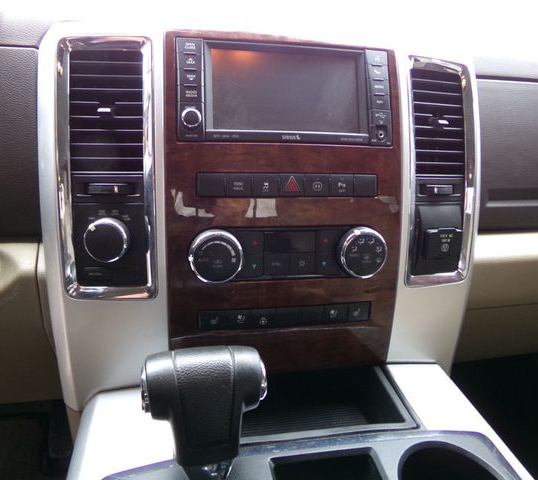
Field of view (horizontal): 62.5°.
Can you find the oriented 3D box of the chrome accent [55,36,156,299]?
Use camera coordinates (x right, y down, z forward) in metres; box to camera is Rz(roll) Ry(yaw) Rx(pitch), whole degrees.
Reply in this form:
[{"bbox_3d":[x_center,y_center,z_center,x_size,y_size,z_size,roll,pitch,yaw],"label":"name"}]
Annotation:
[{"bbox_3d":[-0.151,-0.067,0.417,0.090,0.247,0.034,-1,4,1],"label":"chrome accent"}]

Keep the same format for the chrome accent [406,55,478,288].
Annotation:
[{"bbox_3d":[0.188,-0.073,0.487,0.090,0.246,0.034,-2,4,-24],"label":"chrome accent"}]

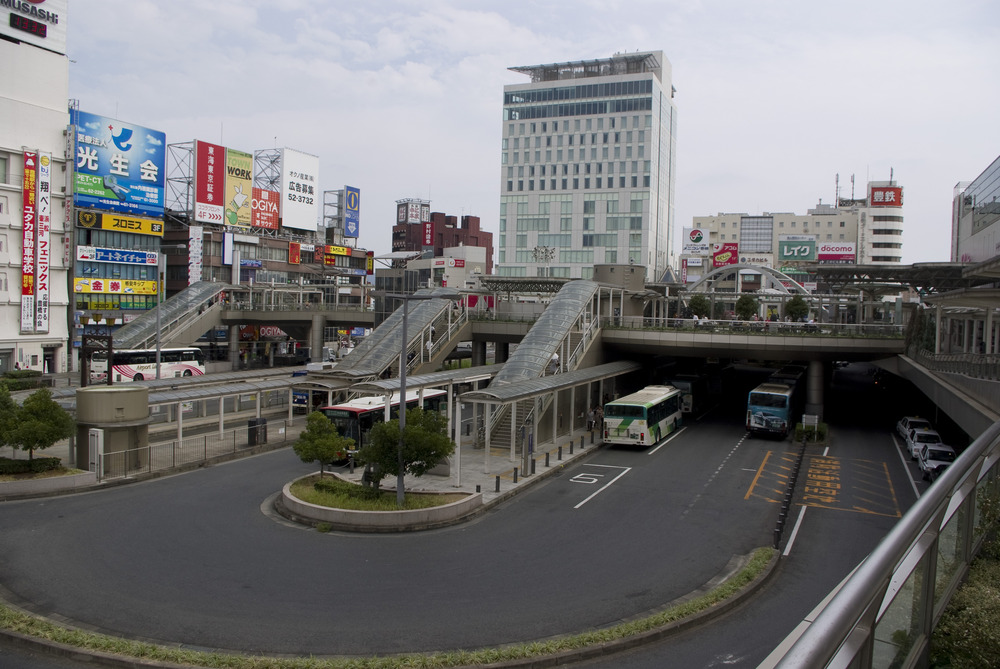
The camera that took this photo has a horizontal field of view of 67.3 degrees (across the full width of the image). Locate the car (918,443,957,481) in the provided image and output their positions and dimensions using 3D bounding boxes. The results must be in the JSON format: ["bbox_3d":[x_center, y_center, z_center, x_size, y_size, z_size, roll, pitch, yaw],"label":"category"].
[{"bbox_3d":[22.644,6.462,38.373,1.700,1.500,4.700,2,3,24],"label":"car"}]

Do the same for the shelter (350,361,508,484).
[{"bbox_3d":[-2.276,4.146,42.924,2.450,4.350,19.000,2,3,24],"label":"shelter"}]

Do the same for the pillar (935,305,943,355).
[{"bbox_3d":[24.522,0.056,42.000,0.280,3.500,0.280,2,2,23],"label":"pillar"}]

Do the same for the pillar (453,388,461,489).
[{"bbox_3d":[-1.706,4.579,31.832,0.200,3.700,0.200,2,2,25],"label":"pillar"}]

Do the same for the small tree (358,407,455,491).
[{"bbox_3d":[-3.961,4.829,31.800,4.067,3.558,3.800,2,2,0],"label":"small tree"}]

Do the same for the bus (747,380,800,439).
[{"bbox_3d":[19.431,5.027,53.140,2.490,3.000,10.500,2,3,24],"label":"bus"}]

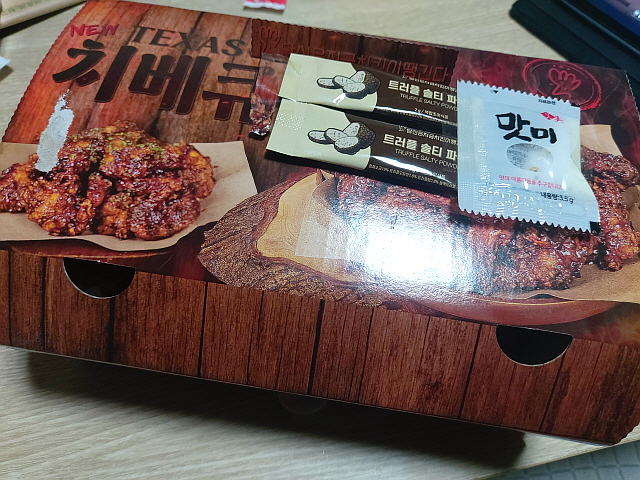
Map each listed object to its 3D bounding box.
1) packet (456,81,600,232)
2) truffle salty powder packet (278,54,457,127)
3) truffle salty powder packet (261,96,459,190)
[{"bbox_3d":[0.079,-0.035,0.179,0.050,0.011,0.064,13,60,-1],"label":"packet"},{"bbox_3d":[0.035,-0.061,0.195,0.102,0.008,0.027,11,60,4],"label":"truffle salty powder packet"},{"bbox_3d":[0.032,-0.036,0.181,0.102,0.008,0.027,13,60,4],"label":"truffle salty powder packet"}]

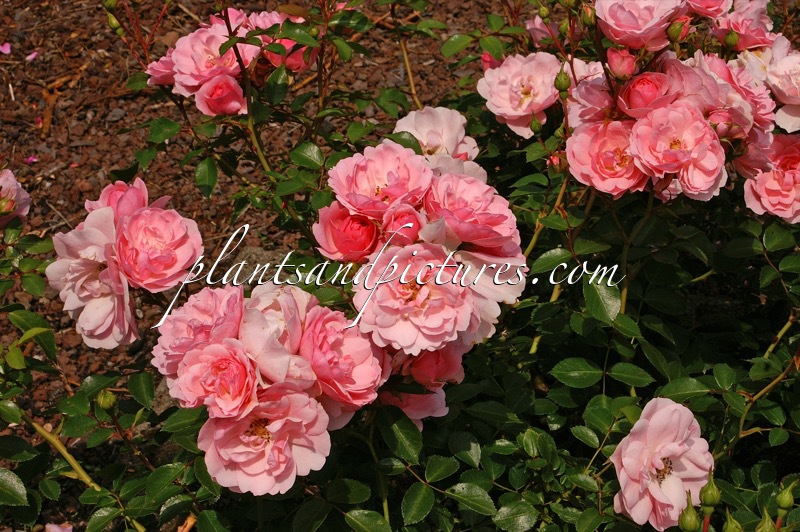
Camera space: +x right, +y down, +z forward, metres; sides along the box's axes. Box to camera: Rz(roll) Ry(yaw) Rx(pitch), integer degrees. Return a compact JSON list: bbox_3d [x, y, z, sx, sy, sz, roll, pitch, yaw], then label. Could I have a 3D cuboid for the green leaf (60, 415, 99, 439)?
[{"bbox_3d":[-0.214,0.109,1.110,0.024,0.006,0.016,-15,61,-9],"label":"green leaf"}]

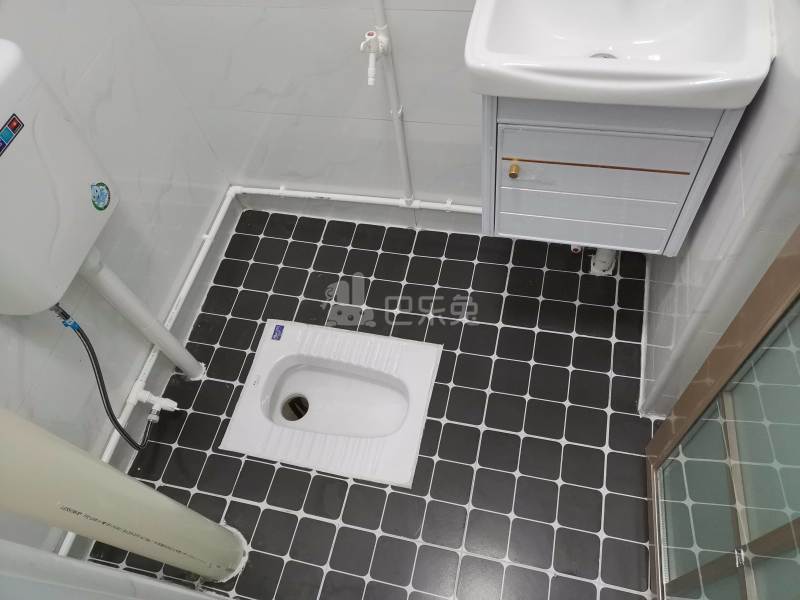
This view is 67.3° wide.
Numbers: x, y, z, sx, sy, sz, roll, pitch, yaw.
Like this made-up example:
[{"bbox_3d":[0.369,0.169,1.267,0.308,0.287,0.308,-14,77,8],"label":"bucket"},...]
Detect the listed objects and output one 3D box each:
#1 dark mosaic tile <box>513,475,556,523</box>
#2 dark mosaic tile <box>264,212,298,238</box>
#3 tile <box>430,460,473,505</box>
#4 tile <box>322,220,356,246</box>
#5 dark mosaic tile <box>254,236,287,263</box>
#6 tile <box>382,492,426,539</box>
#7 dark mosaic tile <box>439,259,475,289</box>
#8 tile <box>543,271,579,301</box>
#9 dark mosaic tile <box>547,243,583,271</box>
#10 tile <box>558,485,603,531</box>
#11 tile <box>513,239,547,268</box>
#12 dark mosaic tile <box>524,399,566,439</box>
[{"bbox_3d":[0.321,0.473,1.423,0.096,0.008,0.096,8,61,14],"label":"dark mosaic tile"},{"bbox_3d":[-0.389,-0.240,1.967,0.097,0.009,0.097,8,61,13],"label":"dark mosaic tile"},{"bbox_3d":[0.129,0.448,1.472,0.095,0.010,0.095,8,61,14],"label":"tile"},{"bbox_3d":[-0.195,-0.212,1.922,0.096,0.008,0.096,7,61,14],"label":"tile"},{"bbox_3d":[-0.409,-0.154,1.924,0.096,0.008,0.096,8,61,14],"label":"dark mosaic tile"},{"bbox_3d":[0.010,0.521,1.447,0.097,0.010,0.097,7,60,14],"label":"tile"},{"bbox_3d":[0.167,-0.074,1.779,0.097,0.009,0.097,8,61,13],"label":"dark mosaic tile"},{"bbox_3d":[0.463,-0.037,1.728,0.096,0.010,0.096,7,61,14],"label":"tile"},{"bbox_3d":[0.482,-0.121,1.756,0.096,0.008,0.096,8,61,14],"label":"dark mosaic tile"},{"bbox_3d":[0.418,0.486,1.402,0.095,0.010,0.095,8,61,14],"label":"tile"},{"bbox_3d":[0.389,-0.135,1.800,0.096,0.010,0.096,7,61,14],"label":"tile"},{"bbox_3d":[0.367,0.303,1.520,0.095,0.010,0.095,8,61,14],"label":"dark mosaic tile"}]

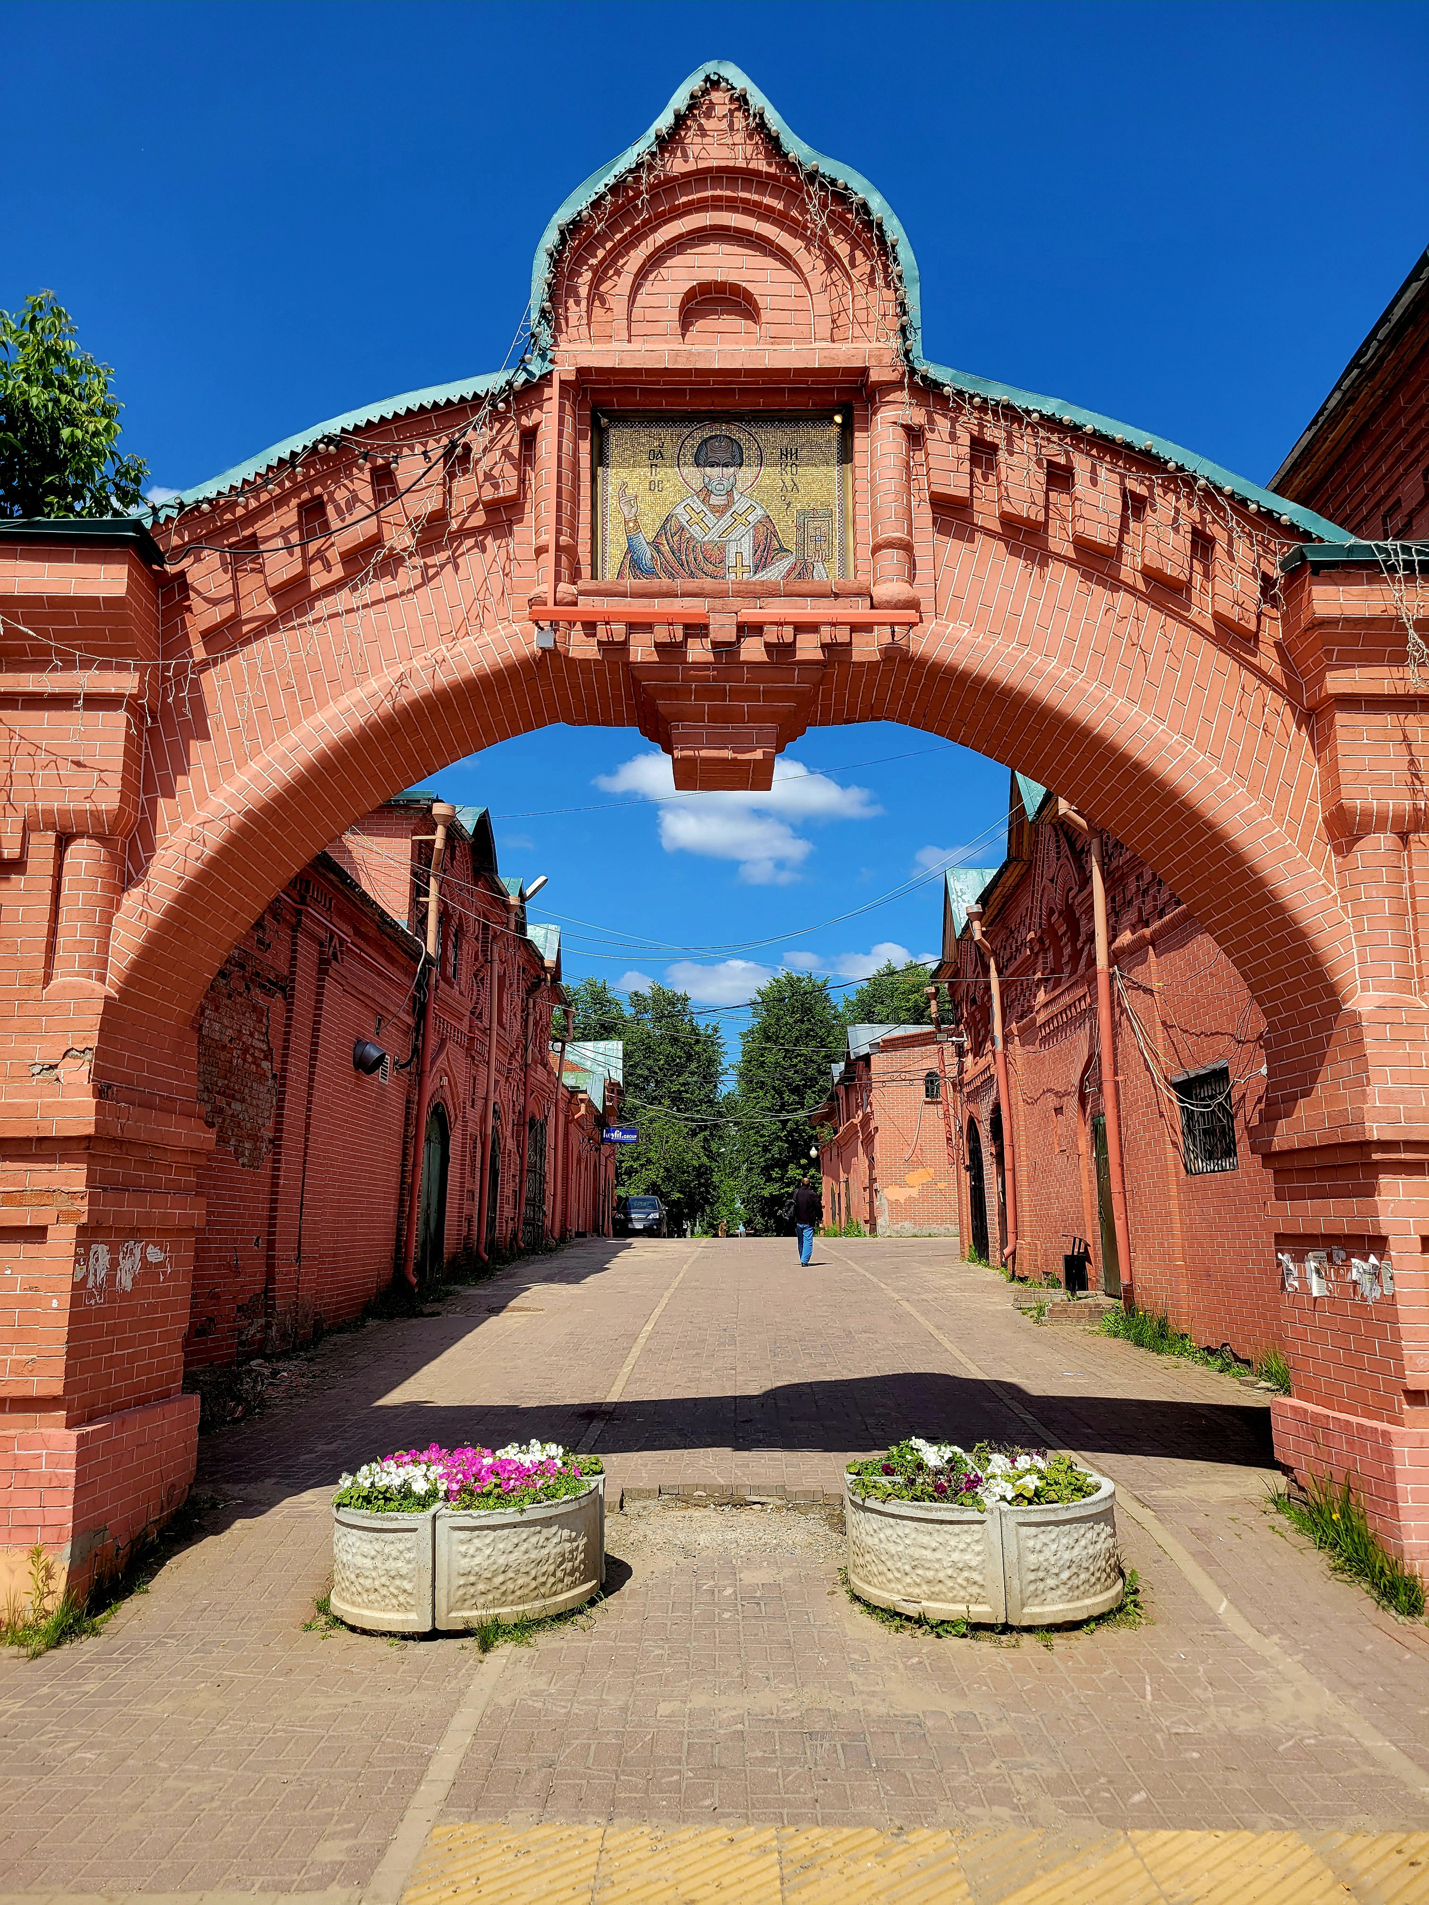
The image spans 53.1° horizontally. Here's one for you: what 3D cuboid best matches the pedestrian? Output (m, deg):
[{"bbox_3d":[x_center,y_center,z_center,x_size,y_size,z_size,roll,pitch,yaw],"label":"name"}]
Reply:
[{"bbox_3d":[1.793,5.255,27.808,0.550,1.720,0.380,0,-11,0],"label":"pedestrian"}]

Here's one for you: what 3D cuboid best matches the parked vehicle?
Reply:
[{"bbox_3d":[-2.752,10.160,54.562,1.850,1.680,4.500,0,-11,0],"label":"parked vehicle"}]

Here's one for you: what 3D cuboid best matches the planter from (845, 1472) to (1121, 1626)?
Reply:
[{"bbox_3d":[1.228,2.645,6.525,1.230,0.480,1.230,0,-11,0],"label":"planter"}]

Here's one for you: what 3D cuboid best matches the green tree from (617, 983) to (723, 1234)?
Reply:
[{"bbox_3d":[-2.386,8.451,77.773,6.000,13.800,6.000,0,-11,0],"label":"green tree"}]

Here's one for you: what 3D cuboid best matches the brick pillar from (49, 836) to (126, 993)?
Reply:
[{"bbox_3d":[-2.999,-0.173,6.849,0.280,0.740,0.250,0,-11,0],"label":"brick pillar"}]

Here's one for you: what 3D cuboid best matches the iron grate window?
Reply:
[{"bbox_3d":[4.800,1.632,13.887,0.160,0.980,1.450,0,-11,0],"label":"iron grate window"}]

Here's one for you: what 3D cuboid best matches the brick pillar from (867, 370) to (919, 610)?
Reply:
[{"bbox_3d":[0.919,-2.366,7.361,0.250,1.310,0.230,0,-11,0],"label":"brick pillar"}]

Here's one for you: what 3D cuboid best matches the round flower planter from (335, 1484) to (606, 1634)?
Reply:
[{"bbox_3d":[-1.117,2.656,6.472,1.230,0.480,1.230,0,-11,0],"label":"round flower planter"}]

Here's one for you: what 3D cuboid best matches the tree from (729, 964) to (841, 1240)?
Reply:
[{"bbox_3d":[3.926,8.156,77.828,6.100,14.400,6.100,0,-11,0],"label":"tree"}]

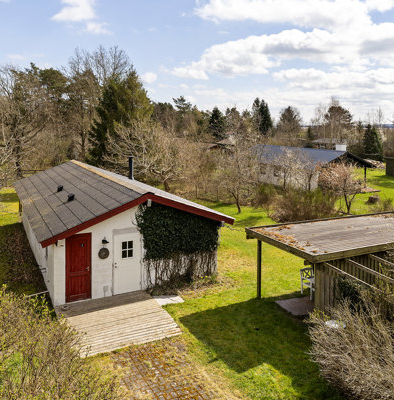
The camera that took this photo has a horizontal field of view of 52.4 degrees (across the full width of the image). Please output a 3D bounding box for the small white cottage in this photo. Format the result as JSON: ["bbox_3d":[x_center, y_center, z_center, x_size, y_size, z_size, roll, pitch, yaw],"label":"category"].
[{"bbox_3d":[-4.604,0.329,18.808,6.511,3.458,13.508,-5,12,-27],"label":"small white cottage"}]

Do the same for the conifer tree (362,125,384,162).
[{"bbox_3d":[26.325,-8.550,60.000,3.300,5.600,3.300,4,10,23],"label":"conifer tree"}]

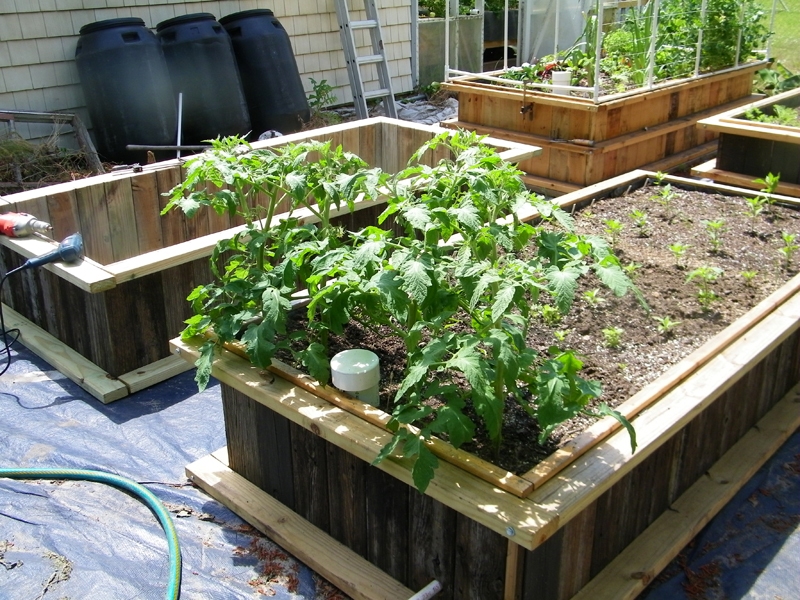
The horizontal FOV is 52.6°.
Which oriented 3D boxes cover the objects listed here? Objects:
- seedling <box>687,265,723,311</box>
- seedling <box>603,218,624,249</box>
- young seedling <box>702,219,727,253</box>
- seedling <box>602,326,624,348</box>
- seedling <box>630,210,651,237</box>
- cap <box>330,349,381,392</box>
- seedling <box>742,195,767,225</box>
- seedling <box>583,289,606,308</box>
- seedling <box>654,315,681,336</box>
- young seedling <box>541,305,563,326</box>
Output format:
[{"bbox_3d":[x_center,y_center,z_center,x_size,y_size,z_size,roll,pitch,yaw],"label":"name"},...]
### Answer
[{"bbox_3d":[0.952,-0.041,2.518,0.120,0.155,0.114,9,25,21],"label":"seedling"},{"bbox_3d":[0.810,-0.241,3.044,0.087,0.108,0.085,-1,22,0],"label":"seedling"},{"bbox_3d":[1.179,-0.237,3.010,0.100,0.112,0.095,-1,22,0],"label":"young seedling"},{"bbox_3d":[0.608,0.103,2.304,0.063,0.060,0.060,6,24,15],"label":"seedling"},{"bbox_3d":[0.948,-0.306,3.175,0.083,0.115,0.079,7,24,16],"label":"seedling"},{"bbox_3d":[-0.109,0.172,1.965,0.118,0.051,0.118,-1,22,0],"label":"cap"},{"bbox_3d":[1.427,-0.344,3.247,0.096,0.118,0.093,-1,22,0],"label":"seedling"},{"bbox_3d":[0.619,-0.009,2.572,0.077,0.055,0.073,6,24,13],"label":"seedling"},{"bbox_3d":[0.783,0.071,2.364,0.083,0.050,0.075,-1,22,0],"label":"seedling"},{"bbox_3d":[0.458,0.047,2.437,0.063,0.052,0.060,-1,22,0],"label":"young seedling"}]

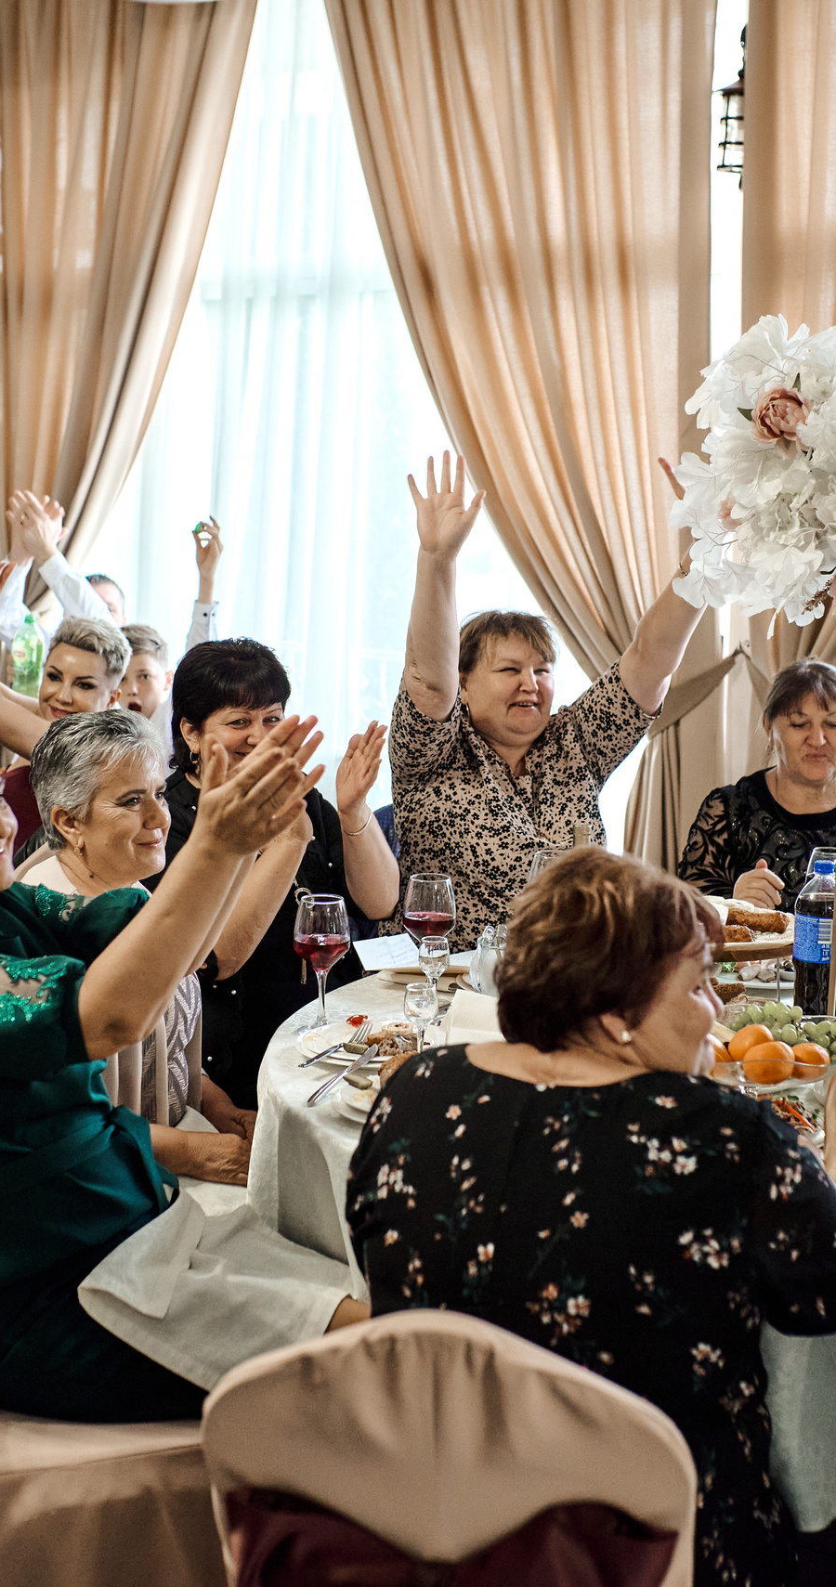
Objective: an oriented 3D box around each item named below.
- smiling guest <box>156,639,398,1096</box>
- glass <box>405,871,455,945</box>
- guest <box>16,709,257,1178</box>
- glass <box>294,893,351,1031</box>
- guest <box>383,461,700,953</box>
[{"bbox_3d":[-0.230,0.401,4.064,0.580,1.310,0.750,-8,12,-44],"label":"smiling guest"},{"bbox_3d":[0.021,0.235,3.806,0.085,0.210,0.085,1,9,0],"label":"glass"},{"bbox_3d":[-0.372,0.497,3.453,0.720,1.250,0.500,1,8,5],"label":"guest"},{"bbox_3d":[-0.148,0.259,3.541,0.087,0.200,0.087,0,8,0],"label":"glass"},{"bbox_3d":[0.221,0.192,4.346,0.620,1.650,0.720,-1,9,-13],"label":"guest"}]

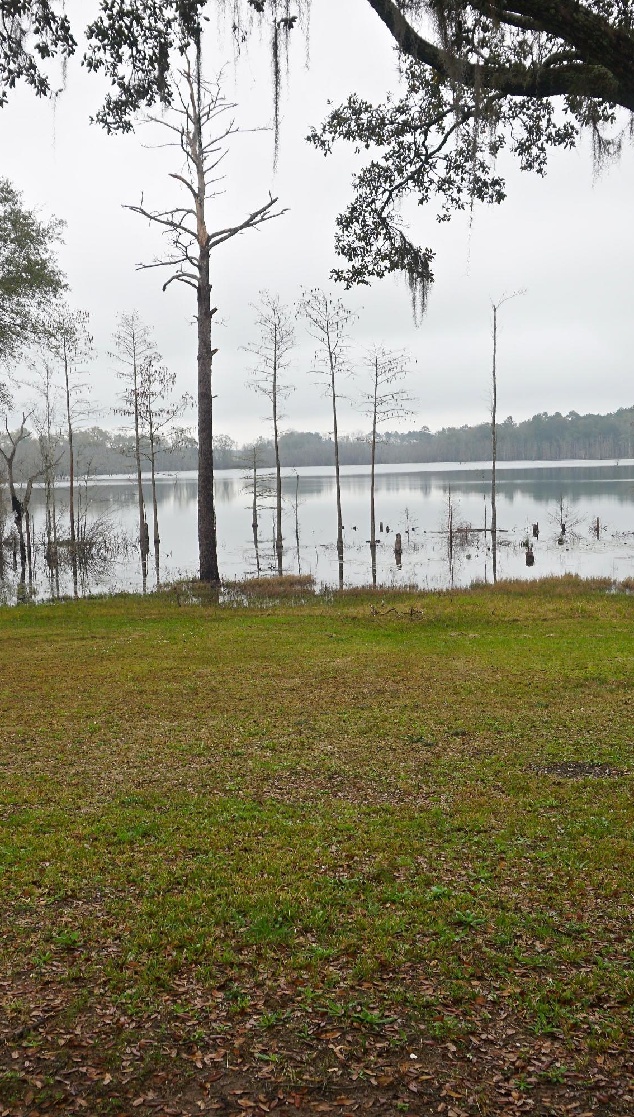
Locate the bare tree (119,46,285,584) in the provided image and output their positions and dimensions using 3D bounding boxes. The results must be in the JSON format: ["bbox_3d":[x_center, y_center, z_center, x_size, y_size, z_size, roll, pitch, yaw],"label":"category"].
[{"bbox_3d":[-2.502,-5.369,24.817,3.470,11.970,3.300,-1,5,-5],"label":"bare tree"}]

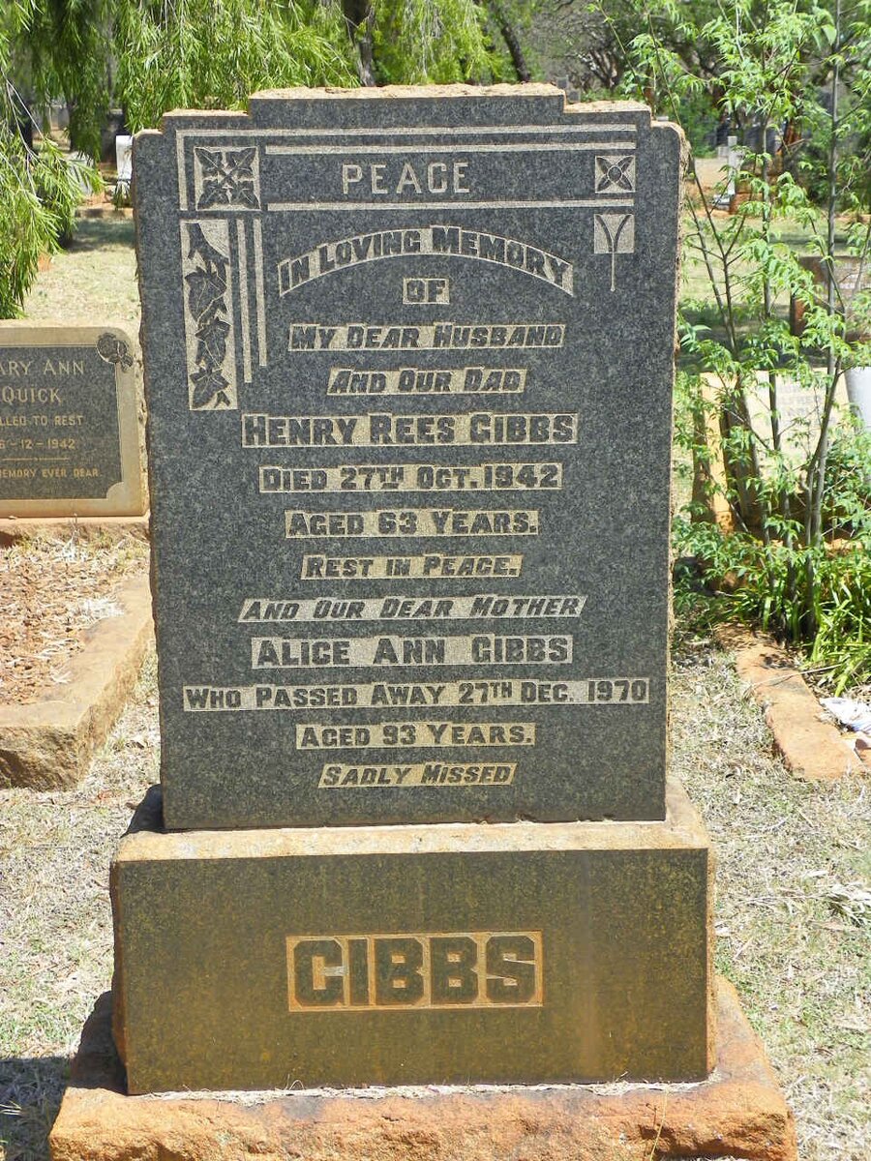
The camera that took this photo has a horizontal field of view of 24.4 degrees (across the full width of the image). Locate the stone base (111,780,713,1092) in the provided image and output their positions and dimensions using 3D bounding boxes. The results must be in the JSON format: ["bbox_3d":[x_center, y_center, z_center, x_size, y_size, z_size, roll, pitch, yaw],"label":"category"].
[{"bbox_3d":[-0.031,0.488,2.833,0.811,0.336,0.304,-1,14,-1],"label":"stone base"}]

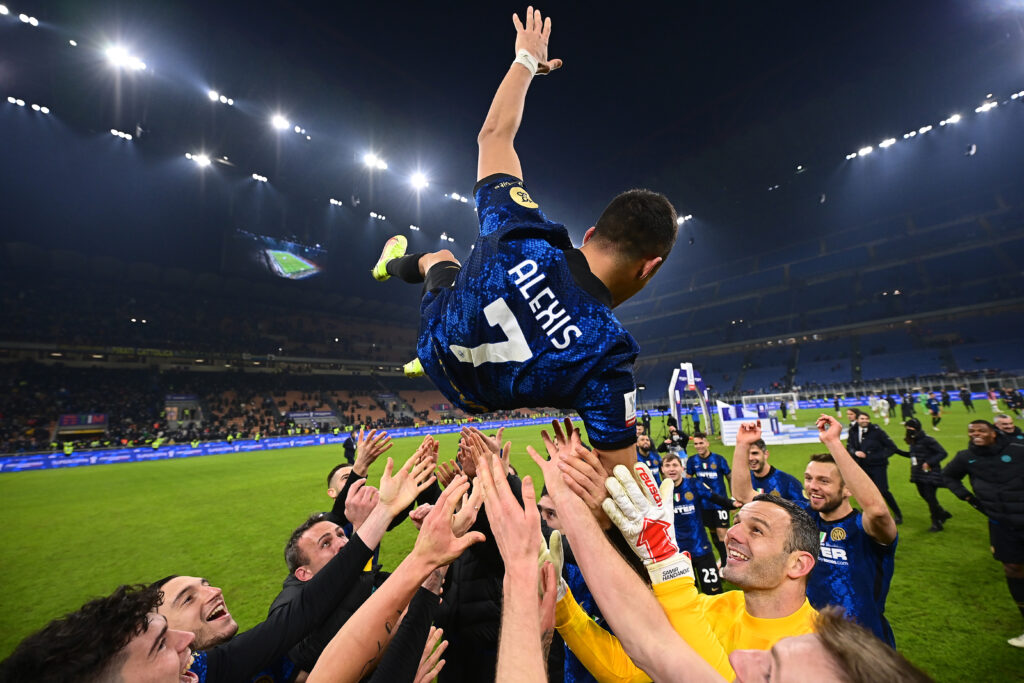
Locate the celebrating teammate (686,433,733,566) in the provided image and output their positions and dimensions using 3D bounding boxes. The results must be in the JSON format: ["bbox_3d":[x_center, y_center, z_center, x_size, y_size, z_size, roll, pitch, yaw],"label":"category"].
[{"bbox_3d":[2.660,2.120,5.330,0.600,1.740,0.460,-8,-11,24],"label":"celebrating teammate"}]

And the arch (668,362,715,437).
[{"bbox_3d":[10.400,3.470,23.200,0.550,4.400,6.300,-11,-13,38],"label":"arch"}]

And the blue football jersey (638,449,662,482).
[{"bbox_3d":[2.210,2.110,6.480,0.540,0.720,0.300,-7,-10,17],"label":"blue football jersey"}]

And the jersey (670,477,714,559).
[{"bbox_3d":[1.700,1.720,3.900,0.580,0.700,0.320,-16,-14,17],"label":"jersey"}]

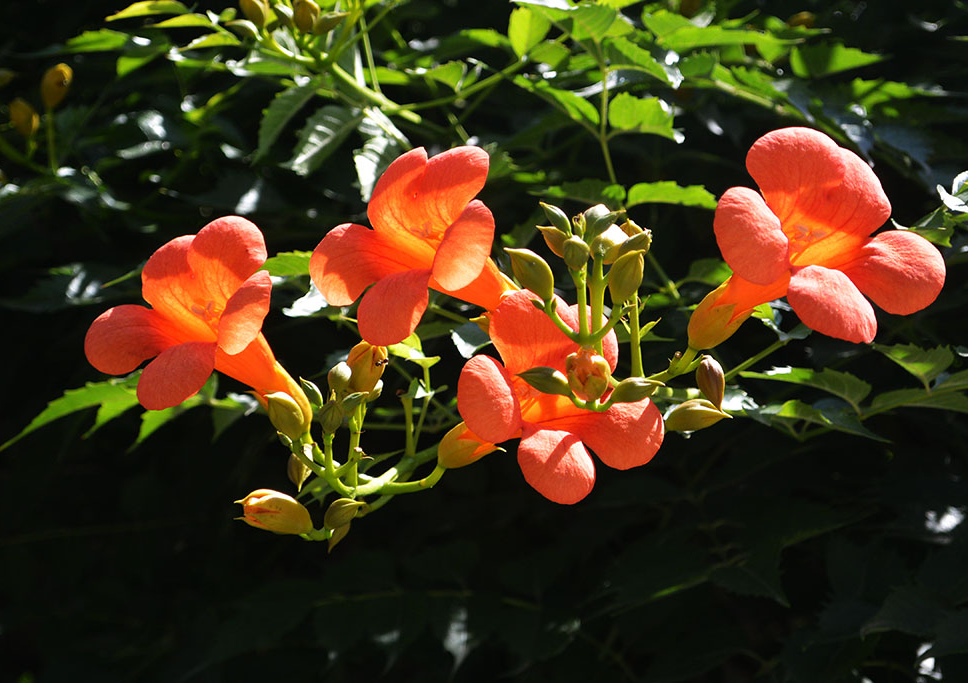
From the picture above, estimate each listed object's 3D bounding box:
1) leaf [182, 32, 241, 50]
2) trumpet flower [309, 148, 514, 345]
[{"bbox_3d":[-0.113,-0.124,0.950,0.027,0.007,0.018,-7,20,-18],"label":"leaf"},{"bbox_3d":[-0.020,-0.030,0.845,0.078,0.076,0.073,0,-27,43],"label":"trumpet flower"}]

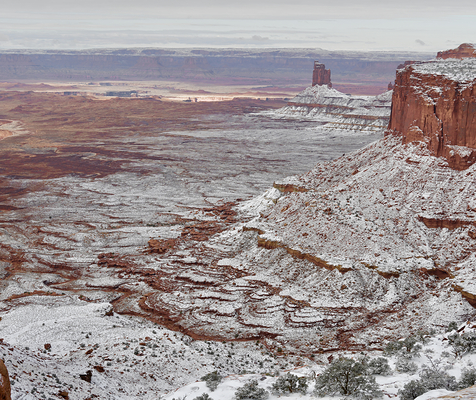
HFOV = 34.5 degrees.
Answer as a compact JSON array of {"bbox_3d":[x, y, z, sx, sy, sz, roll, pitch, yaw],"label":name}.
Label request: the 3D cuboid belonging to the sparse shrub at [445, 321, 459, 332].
[{"bbox_3d":[20.888,12.376,75.000,1.370,1.205,1.233,0,11,0],"label":"sparse shrub"}]

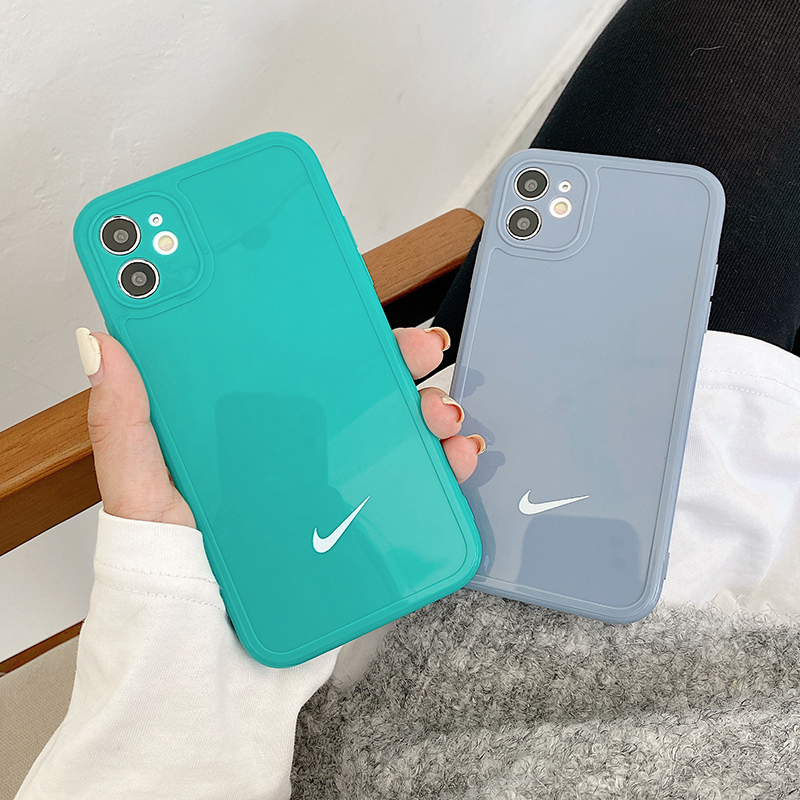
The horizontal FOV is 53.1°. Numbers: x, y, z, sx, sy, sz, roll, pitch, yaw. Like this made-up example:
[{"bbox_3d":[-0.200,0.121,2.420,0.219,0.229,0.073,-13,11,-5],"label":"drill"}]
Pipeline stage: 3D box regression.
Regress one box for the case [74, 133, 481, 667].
[{"bbox_3d":[-0.037,-0.002,0.248,0.080,0.012,0.154,-23,88,-8],"label":"case"}]

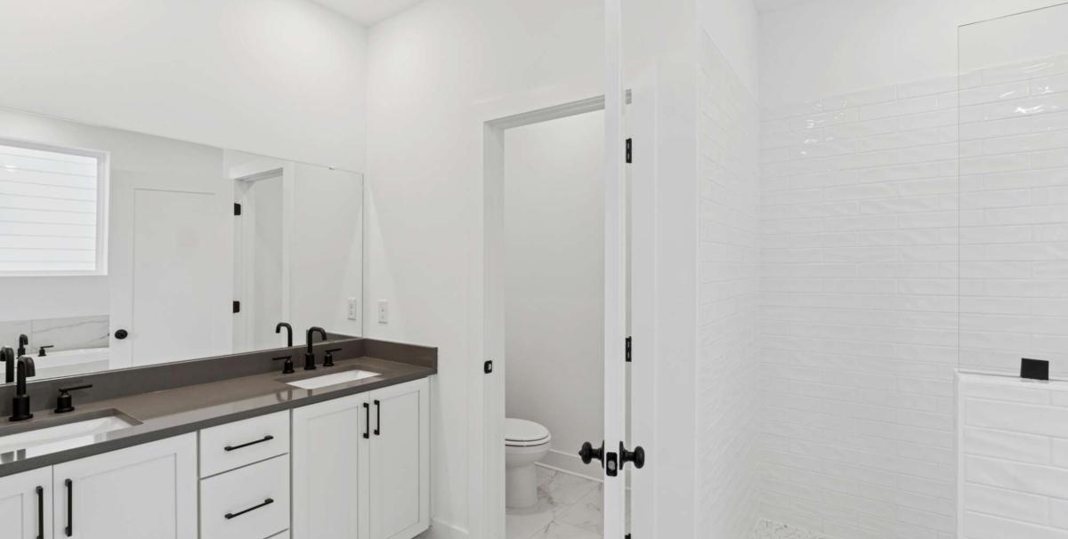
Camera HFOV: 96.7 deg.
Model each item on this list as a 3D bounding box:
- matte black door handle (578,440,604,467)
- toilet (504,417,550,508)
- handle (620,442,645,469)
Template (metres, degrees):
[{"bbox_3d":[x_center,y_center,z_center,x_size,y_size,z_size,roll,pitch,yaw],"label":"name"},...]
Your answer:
[{"bbox_3d":[0.147,0.458,1.180,0.067,0.068,0.068,0,0,12],"label":"matte black door handle"},{"bbox_3d":[-0.223,1.001,2.916,0.740,0.750,0.420,0,0,35],"label":"toilet"},{"bbox_3d":[0.243,0.458,1.159,0.060,0.068,0.068,0,0,12],"label":"handle"}]

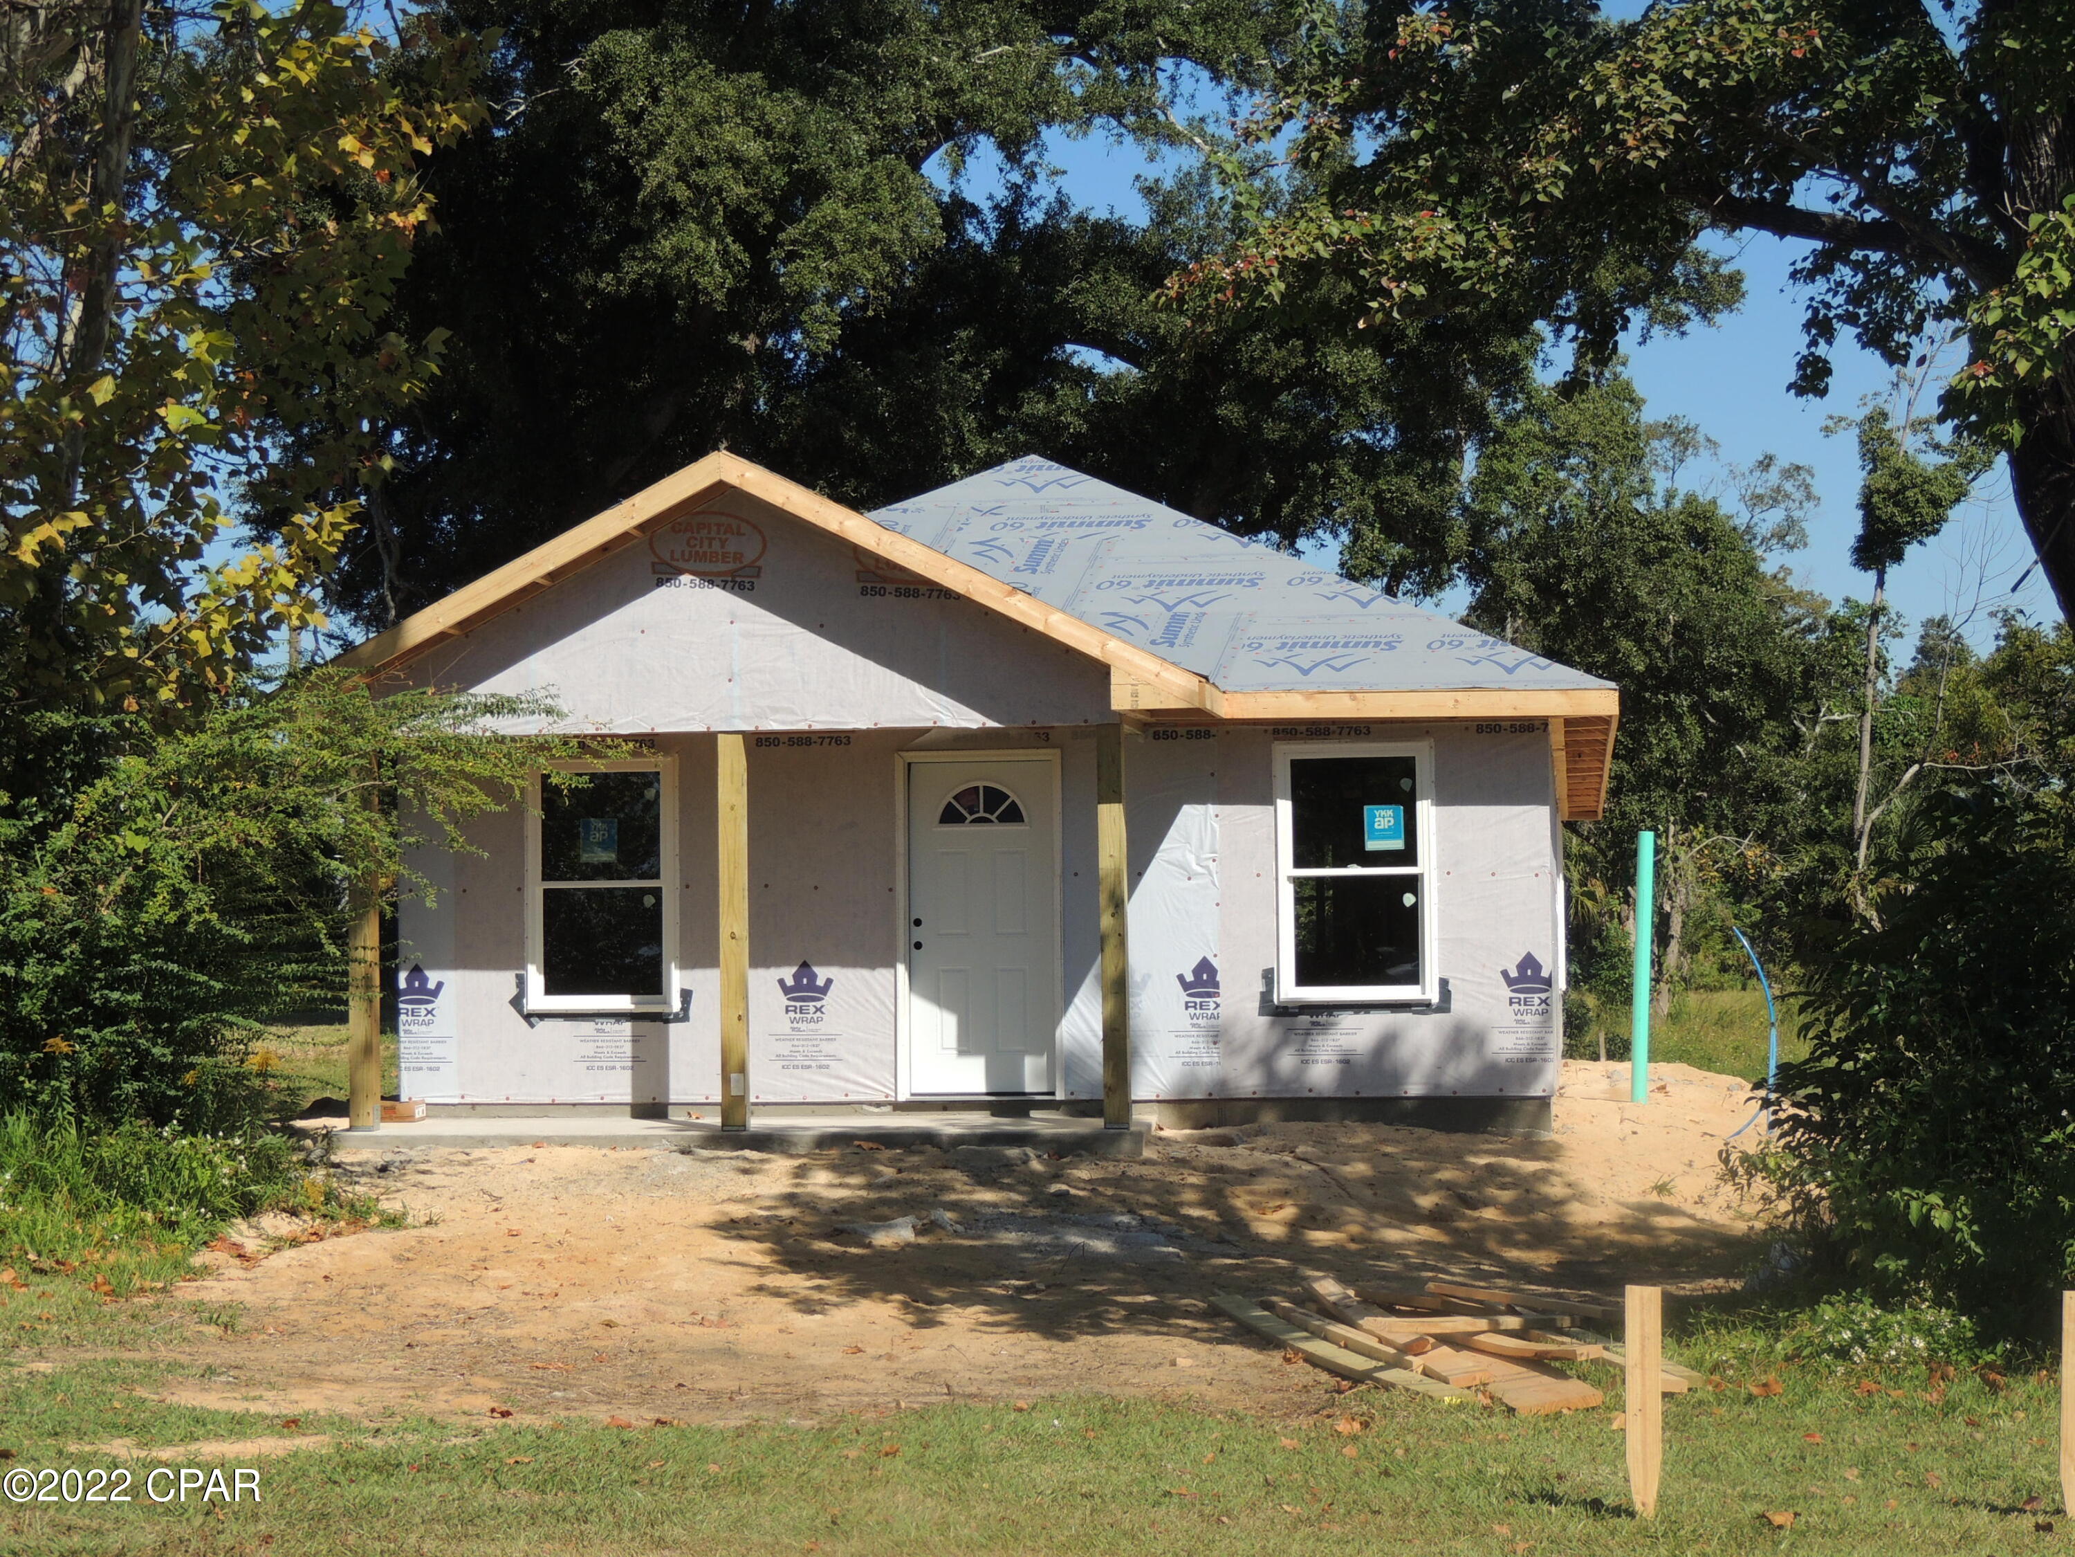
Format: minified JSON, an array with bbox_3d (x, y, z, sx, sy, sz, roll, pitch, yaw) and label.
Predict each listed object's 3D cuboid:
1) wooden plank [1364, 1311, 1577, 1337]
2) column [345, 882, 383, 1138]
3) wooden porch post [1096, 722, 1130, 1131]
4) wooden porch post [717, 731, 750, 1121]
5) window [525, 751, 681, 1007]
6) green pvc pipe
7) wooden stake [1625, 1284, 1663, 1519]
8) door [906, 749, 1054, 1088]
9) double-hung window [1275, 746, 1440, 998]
[{"bbox_3d":[1.524,1.924,14.800,0.745,0.042,0.120,0,-3,-6],"label":"wooden plank"},{"bbox_3d":[-3.919,0.910,24.439,0.140,2.280,0.140,-1,-3,8],"label":"column"},{"bbox_3d":[0.435,0.838,23.789,0.140,2.306,0.140,-1,-3,8],"label":"wooden porch post"},{"bbox_3d":[-1.743,0.880,24.114,0.140,2.286,0.140,-1,-3,8],"label":"wooden porch post"},{"bbox_3d":[-2.698,0.664,26.038,0.960,1.570,0.080,-1,-3,8],"label":"window"},{"bbox_3d":[4.237,1.319,29.346,0.107,1.892,0.107,2,-3,0],"label":"green pvc pipe"},{"bbox_3d":[1.505,1.549,10.414,0.089,0.580,0.030,-1,-3,8],"label":"wooden stake"},{"bbox_3d":[-0.341,0.905,25.735,0.930,2.060,0.070,-1,-3,8],"label":"door"},{"bbox_3d":[1.920,0.573,25.350,0.960,1.570,0.080,-1,-3,8],"label":"double-hung window"}]

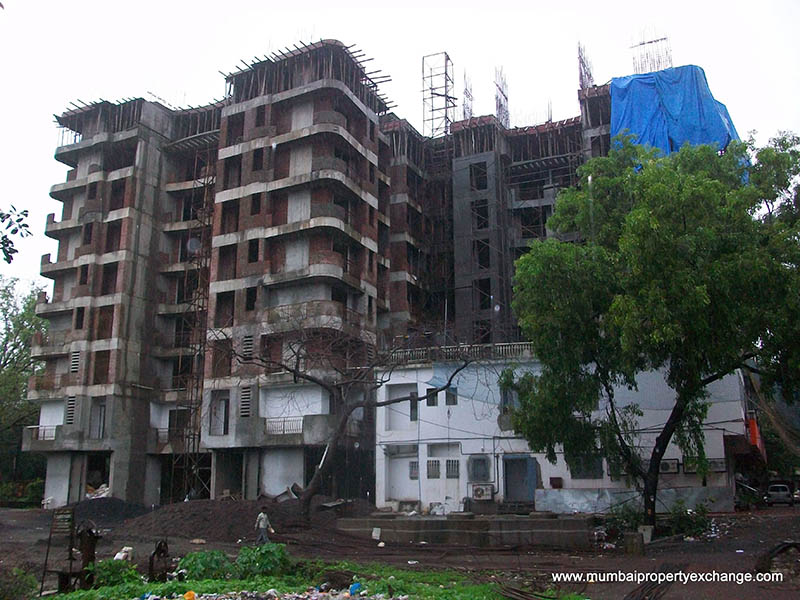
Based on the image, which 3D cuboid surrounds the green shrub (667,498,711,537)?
[{"bbox_3d":[11.625,8.736,29.784,1.500,1.450,1.300,0,-13,0],"label":"green shrub"}]

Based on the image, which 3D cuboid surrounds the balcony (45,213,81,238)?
[{"bbox_3d":[-23.955,-5.562,53.896,4.000,1.650,1.600,-7,-15,27],"label":"balcony"}]

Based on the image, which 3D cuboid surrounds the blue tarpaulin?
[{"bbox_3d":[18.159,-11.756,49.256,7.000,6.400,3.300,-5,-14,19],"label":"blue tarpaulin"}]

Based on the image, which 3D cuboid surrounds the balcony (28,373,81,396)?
[{"bbox_3d":[-23.878,6.227,51.863,4.800,1.450,1.700,-7,-15,27],"label":"balcony"}]

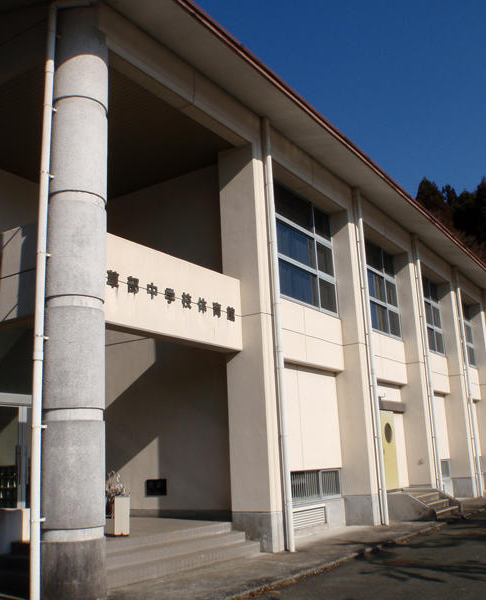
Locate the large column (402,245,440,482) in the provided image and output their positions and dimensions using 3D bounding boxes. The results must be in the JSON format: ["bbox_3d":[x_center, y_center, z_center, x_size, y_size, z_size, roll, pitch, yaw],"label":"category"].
[{"bbox_3d":[4.945,2.058,19.009,0.759,7.624,0.713,-11,-16,32],"label":"large column"}]

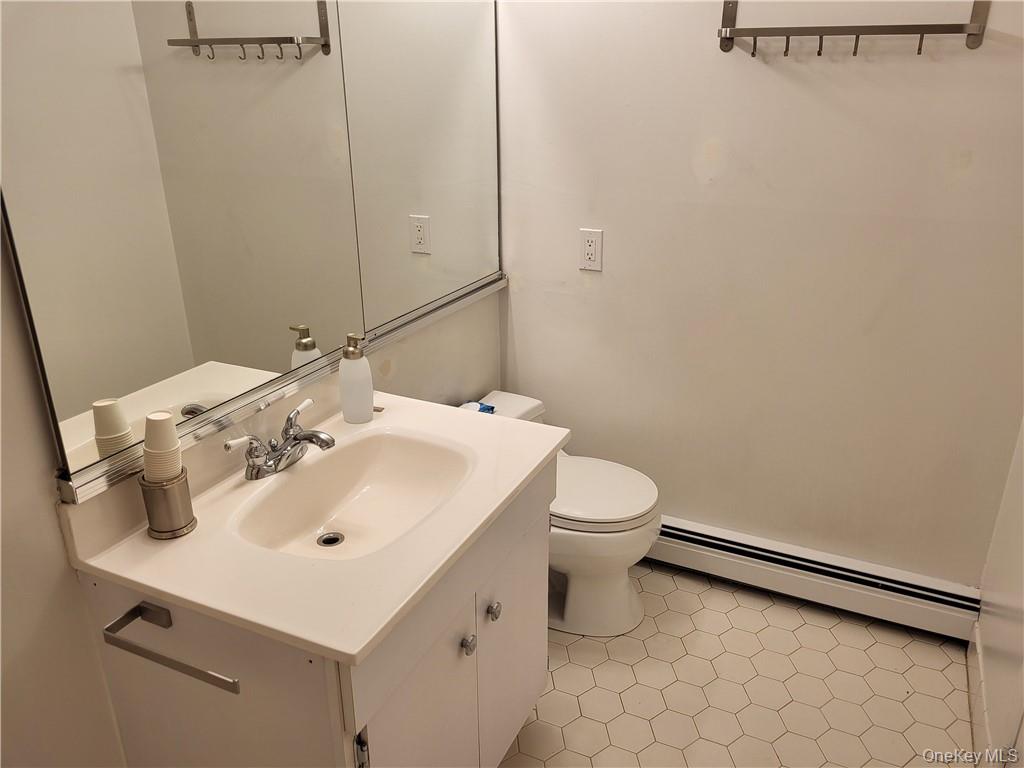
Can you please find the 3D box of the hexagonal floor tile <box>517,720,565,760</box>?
[{"bbox_3d":[0.073,0.883,1.906,0.127,0.008,0.110,10,24,23],"label":"hexagonal floor tile"}]

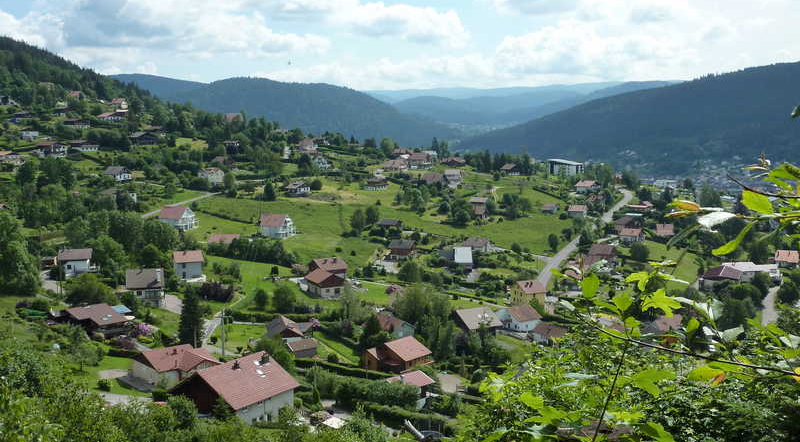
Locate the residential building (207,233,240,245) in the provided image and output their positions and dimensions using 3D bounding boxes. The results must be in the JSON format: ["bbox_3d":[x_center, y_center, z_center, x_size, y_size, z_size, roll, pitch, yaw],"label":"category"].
[{"bbox_3d":[-64.920,7.540,340.000,10.400,6.000,9.500,2,7,13],"label":"residential building"}]

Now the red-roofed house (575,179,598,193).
[{"bbox_3d":[125.700,-22.600,620.100,11.000,7.500,10.000,5,9,34],"label":"red-roofed house"}]

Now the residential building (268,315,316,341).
[{"bbox_3d":[-23.930,24.160,203.000,9.460,4.900,9.460,-2,7,-13],"label":"residential building"}]

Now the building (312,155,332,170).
[{"bbox_3d":[-46.800,-33.300,534.300,10.300,7.900,10.300,-4,8,-28],"label":"building"}]

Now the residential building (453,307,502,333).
[{"bbox_3d":[20.650,28.050,258.000,10.800,7.400,12.500,-4,8,-28],"label":"residential building"}]

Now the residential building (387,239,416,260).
[{"bbox_3d":[1.142,12.624,408.000,9.500,7.800,8.200,2,8,13],"label":"residential building"}]

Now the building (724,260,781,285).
[{"bbox_3d":[143.000,20.490,375.000,18.500,5.500,13.000,-2,8,-18],"label":"building"}]

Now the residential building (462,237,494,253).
[{"bbox_3d":[38.040,11.870,448.000,10.800,6.400,9.500,3,8,22],"label":"residential building"}]

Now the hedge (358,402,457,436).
[{"bbox_3d":[0.980,27.710,130.080,15.000,2.300,1.900,4,8,28],"label":"hedge"}]

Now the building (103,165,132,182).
[{"bbox_3d":[-146.707,-24.470,480.000,12.000,7.300,10.000,3,8,25],"label":"building"}]

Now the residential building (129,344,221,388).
[{"bbox_3d":[-38.270,24.490,158.000,12.320,5.460,10.270,-5,8,-35],"label":"residential building"}]

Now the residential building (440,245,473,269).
[{"bbox_3d":[21.000,13.190,345.000,12.790,8.180,10.240,0,7,0],"label":"residential building"}]

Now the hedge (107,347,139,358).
[{"bbox_3d":[-52.526,24.888,175.000,6.100,1.600,1.500,1,8,8],"label":"hedge"}]

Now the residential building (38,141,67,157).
[{"bbox_3d":[-212.900,-44.200,565.700,12.500,8.300,11.000,5,9,32],"label":"residential building"}]

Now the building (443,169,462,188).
[{"bbox_3d":[32.117,-26.089,565.000,10.200,9.300,8.500,3,8,20],"label":"building"}]

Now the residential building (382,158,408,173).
[{"bbox_3d":[-2.560,-32.600,540.000,14.430,8.930,10.690,0,7,4],"label":"residential building"}]

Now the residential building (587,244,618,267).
[{"bbox_3d":[90.313,15.156,412.000,9.800,8.800,9.200,4,8,26],"label":"residential building"}]

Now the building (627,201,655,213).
[{"bbox_3d":[139.270,-8.090,535.000,14.700,5.940,10.140,2,7,20],"label":"building"}]

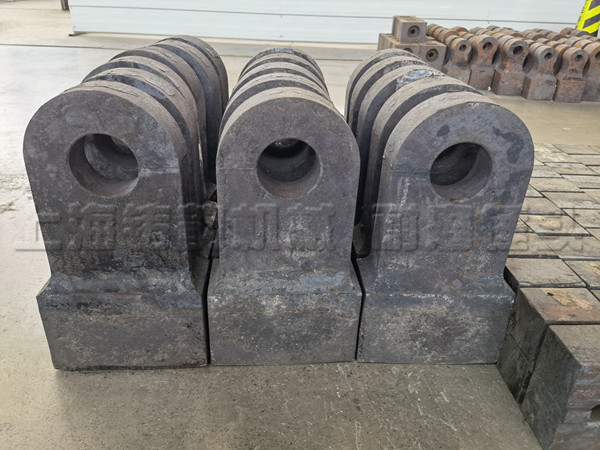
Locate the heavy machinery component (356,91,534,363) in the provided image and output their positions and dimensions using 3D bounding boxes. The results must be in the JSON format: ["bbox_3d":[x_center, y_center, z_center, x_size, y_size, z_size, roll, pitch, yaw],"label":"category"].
[{"bbox_3d":[0.309,0.022,1.036,0.335,0.605,0.150,1,27,-3],"label":"heavy machinery component"}]

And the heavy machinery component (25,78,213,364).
[{"bbox_3d":[-0.373,0.017,0.993,0.337,0.608,0.150,1,27,-3],"label":"heavy machinery component"}]

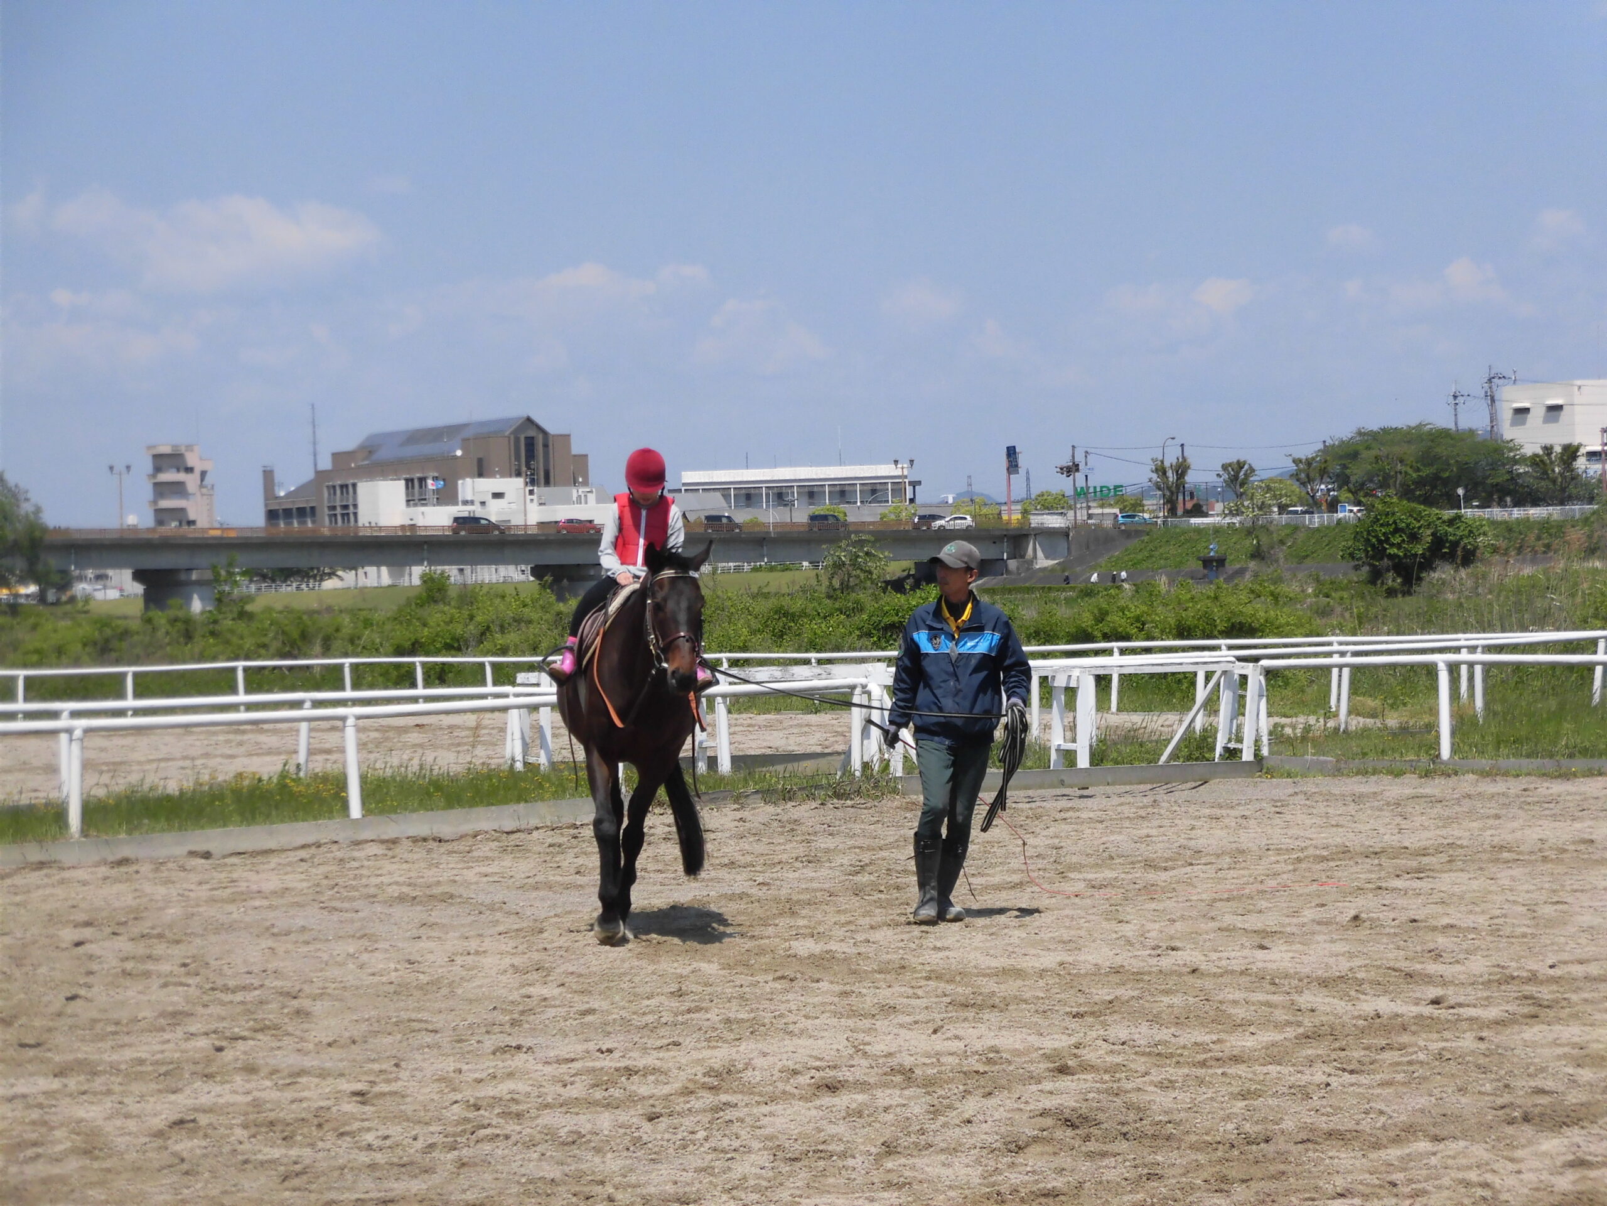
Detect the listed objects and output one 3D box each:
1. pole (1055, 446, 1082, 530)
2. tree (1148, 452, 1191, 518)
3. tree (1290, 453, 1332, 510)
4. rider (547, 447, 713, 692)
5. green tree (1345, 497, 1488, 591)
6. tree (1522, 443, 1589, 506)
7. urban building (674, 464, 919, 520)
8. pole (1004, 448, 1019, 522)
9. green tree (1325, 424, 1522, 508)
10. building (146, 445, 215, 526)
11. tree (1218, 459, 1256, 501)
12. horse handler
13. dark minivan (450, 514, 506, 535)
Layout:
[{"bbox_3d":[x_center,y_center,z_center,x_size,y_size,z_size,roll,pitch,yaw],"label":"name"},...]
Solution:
[{"bbox_3d":[24.410,-10.643,385.000,2.400,7.750,0.700,-1,1,0],"label":"pole"},{"bbox_3d":[34.599,-11.217,395.000,4.000,6.200,3.800,-1,1,0],"label":"tree"},{"bbox_3d":[45.160,-10.790,372.000,3.700,5.200,3.700,-1,0,0],"label":"tree"},{"bbox_3d":[-0.781,-0.153,18.900,0.730,1.090,0.600,-1,1,-2],"label":"rider"},{"bbox_3d":[29.330,-2.790,200.000,6.800,4.600,6.000,-1,0,0],"label":"green tree"},{"bbox_3d":[63.050,-10.780,350.000,5.600,5.300,5.200,-1,0,0],"label":"tree"},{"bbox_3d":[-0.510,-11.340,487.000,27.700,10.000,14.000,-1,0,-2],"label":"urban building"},{"bbox_3d":[19.703,-11.157,395.000,1.300,7.500,0.400,-1,1,11],"label":"pole"},{"bbox_3d":[60.119,-13.143,405.000,19.000,8.400,14.000,-1,1,0],"label":"green tree"},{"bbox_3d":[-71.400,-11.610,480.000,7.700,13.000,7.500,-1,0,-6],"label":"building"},{"bbox_3d":[40.949,-10.979,395.000,3.700,5.200,3.600,-1,1,0],"label":"tree"},{"bbox_3d":[0.703,0.591,19.100,0.660,1.740,0.450,-1,1,3],"label":"horse handler"},{"bbox_3d":[-29.130,-6.930,375.000,4.800,1.800,1.800,-1,0,-3],"label":"dark minivan"}]

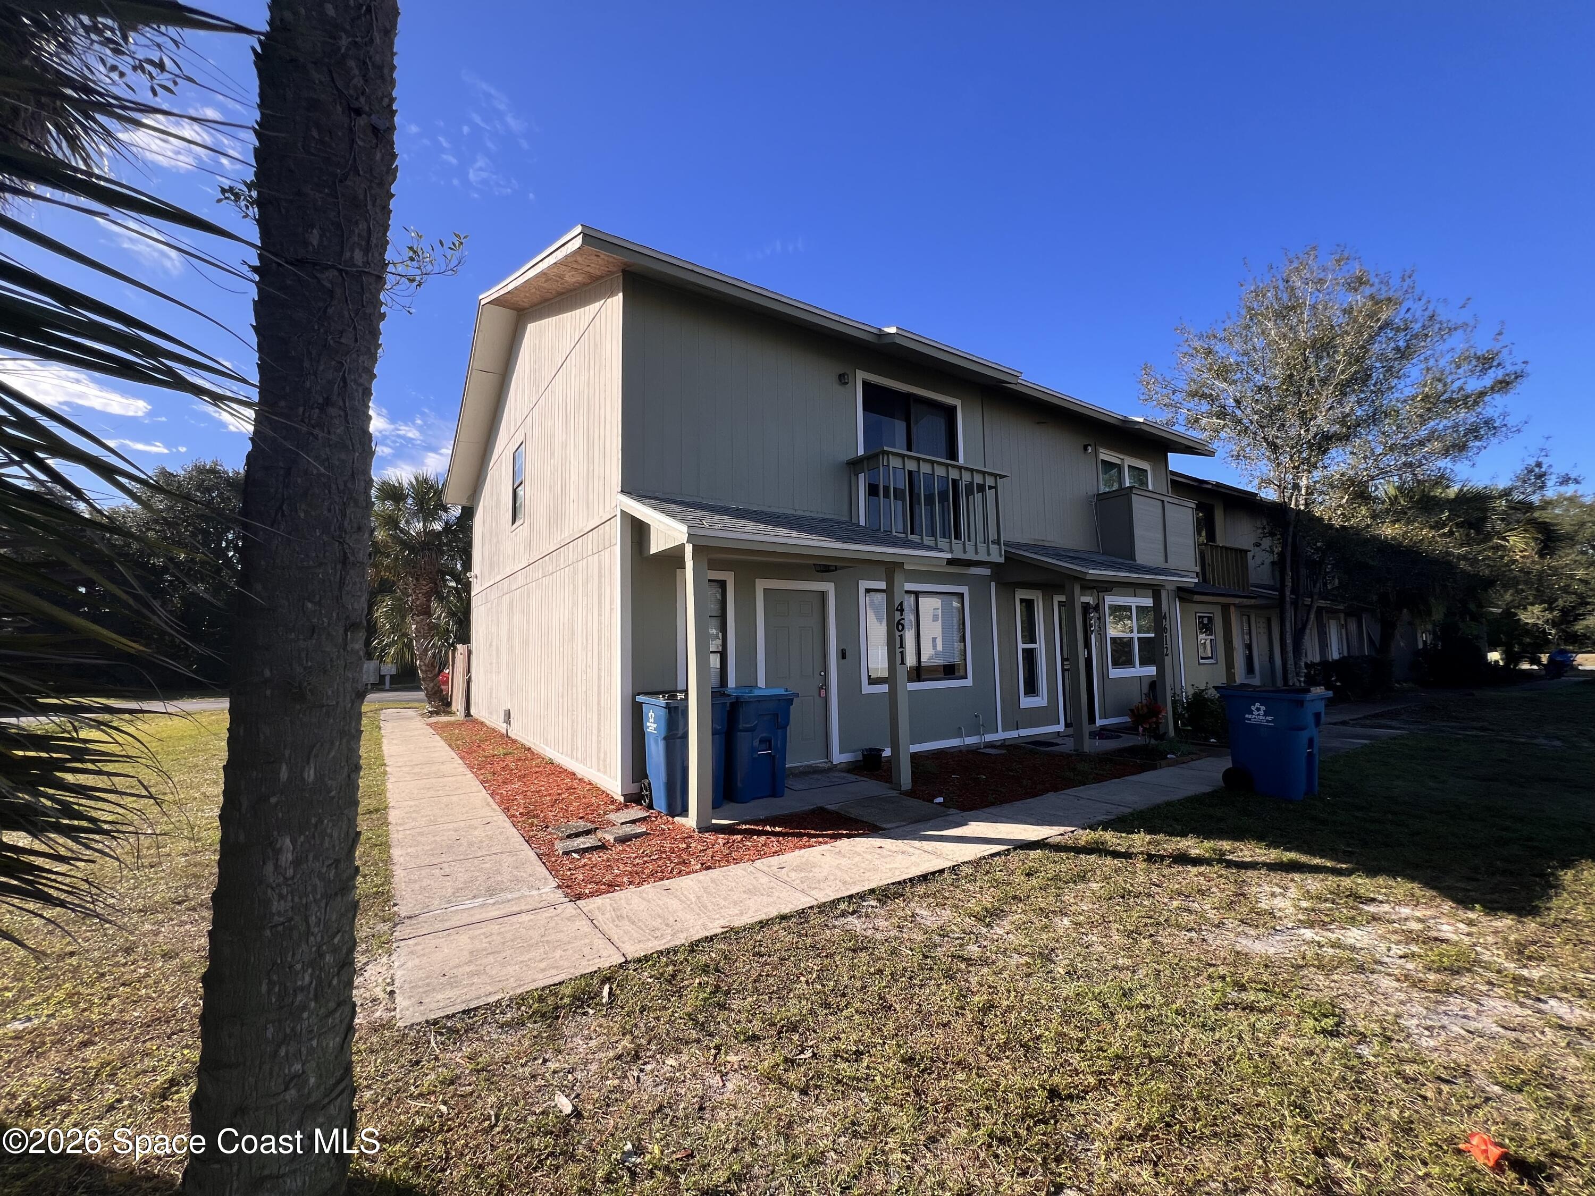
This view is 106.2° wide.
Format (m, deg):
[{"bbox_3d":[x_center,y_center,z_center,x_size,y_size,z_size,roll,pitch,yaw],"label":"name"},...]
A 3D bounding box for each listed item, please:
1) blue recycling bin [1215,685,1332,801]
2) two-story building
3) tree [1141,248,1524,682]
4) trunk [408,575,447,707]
[{"bbox_3d":[5.050,1.500,6.350,0.680,1.100,0.860,2,-6,-31],"label":"blue recycling bin"},{"bbox_3d":[0.985,-1.258,13.207,14.000,7.750,11.000,2,-6,-35],"label":"two-story building"},{"bbox_3d":[11.200,-2.730,13.140,6.600,10.400,6.600,-5,-6,41],"label":"tree"},{"bbox_3d":[-9.700,1.210,15.700,0.850,3.550,0.750,2,-6,-32],"label":"trunk"}]

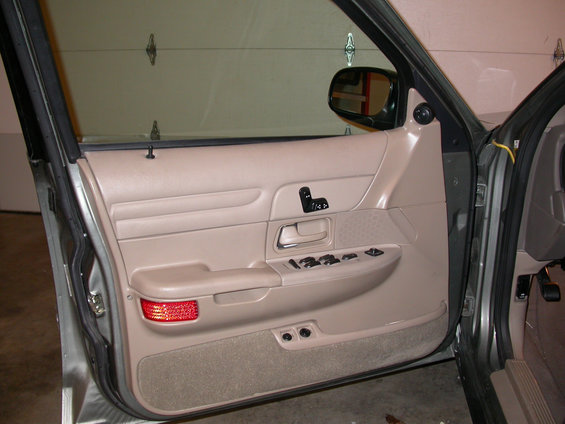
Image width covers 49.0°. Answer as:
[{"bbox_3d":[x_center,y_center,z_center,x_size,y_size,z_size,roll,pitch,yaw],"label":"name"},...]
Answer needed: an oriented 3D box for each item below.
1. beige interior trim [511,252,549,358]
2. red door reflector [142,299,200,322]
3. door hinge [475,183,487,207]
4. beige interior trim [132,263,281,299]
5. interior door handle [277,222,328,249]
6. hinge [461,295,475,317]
[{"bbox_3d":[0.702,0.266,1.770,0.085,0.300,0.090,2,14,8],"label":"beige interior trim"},{"bbox_3d":[-0.250,0.218,1.376,0.122,0.045,0.025,0,14,-2],"label":"red door reflector"},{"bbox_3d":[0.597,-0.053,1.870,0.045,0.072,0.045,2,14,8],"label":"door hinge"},{"bbox_3d":[-0.180,0.152,1.427,0.330,0.050,0.090,-6,15,-24],"label":"beige interior trim"},{"bbox_3d":[0.051,0.059,1.572,0.129,0.050,0.035,-6,15,-24],"label":"interior door handle"},{"bbox_3d":[0.580,0.293,1.945,0.045,0.072,0.045,2,14,8],"label":"hinge"}]

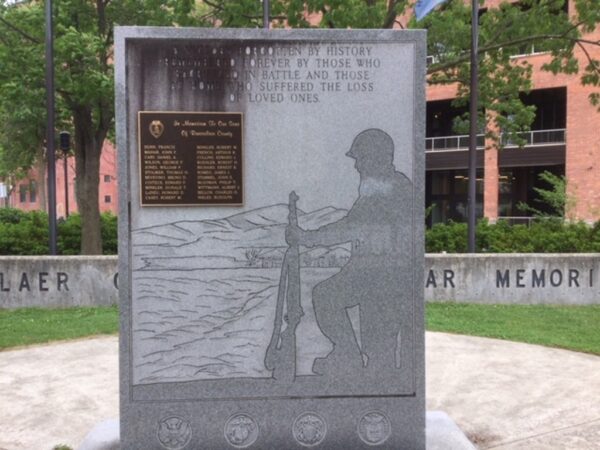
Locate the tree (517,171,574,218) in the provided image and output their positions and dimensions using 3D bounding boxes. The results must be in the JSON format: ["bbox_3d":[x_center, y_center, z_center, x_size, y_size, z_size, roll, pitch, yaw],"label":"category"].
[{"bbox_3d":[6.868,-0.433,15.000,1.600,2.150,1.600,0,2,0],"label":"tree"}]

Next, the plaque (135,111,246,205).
[{"bbox_3d":[-0.576,-0.348,2.855,0.545,0.498,0.025,0,2,-3],"label":"plaque"}]

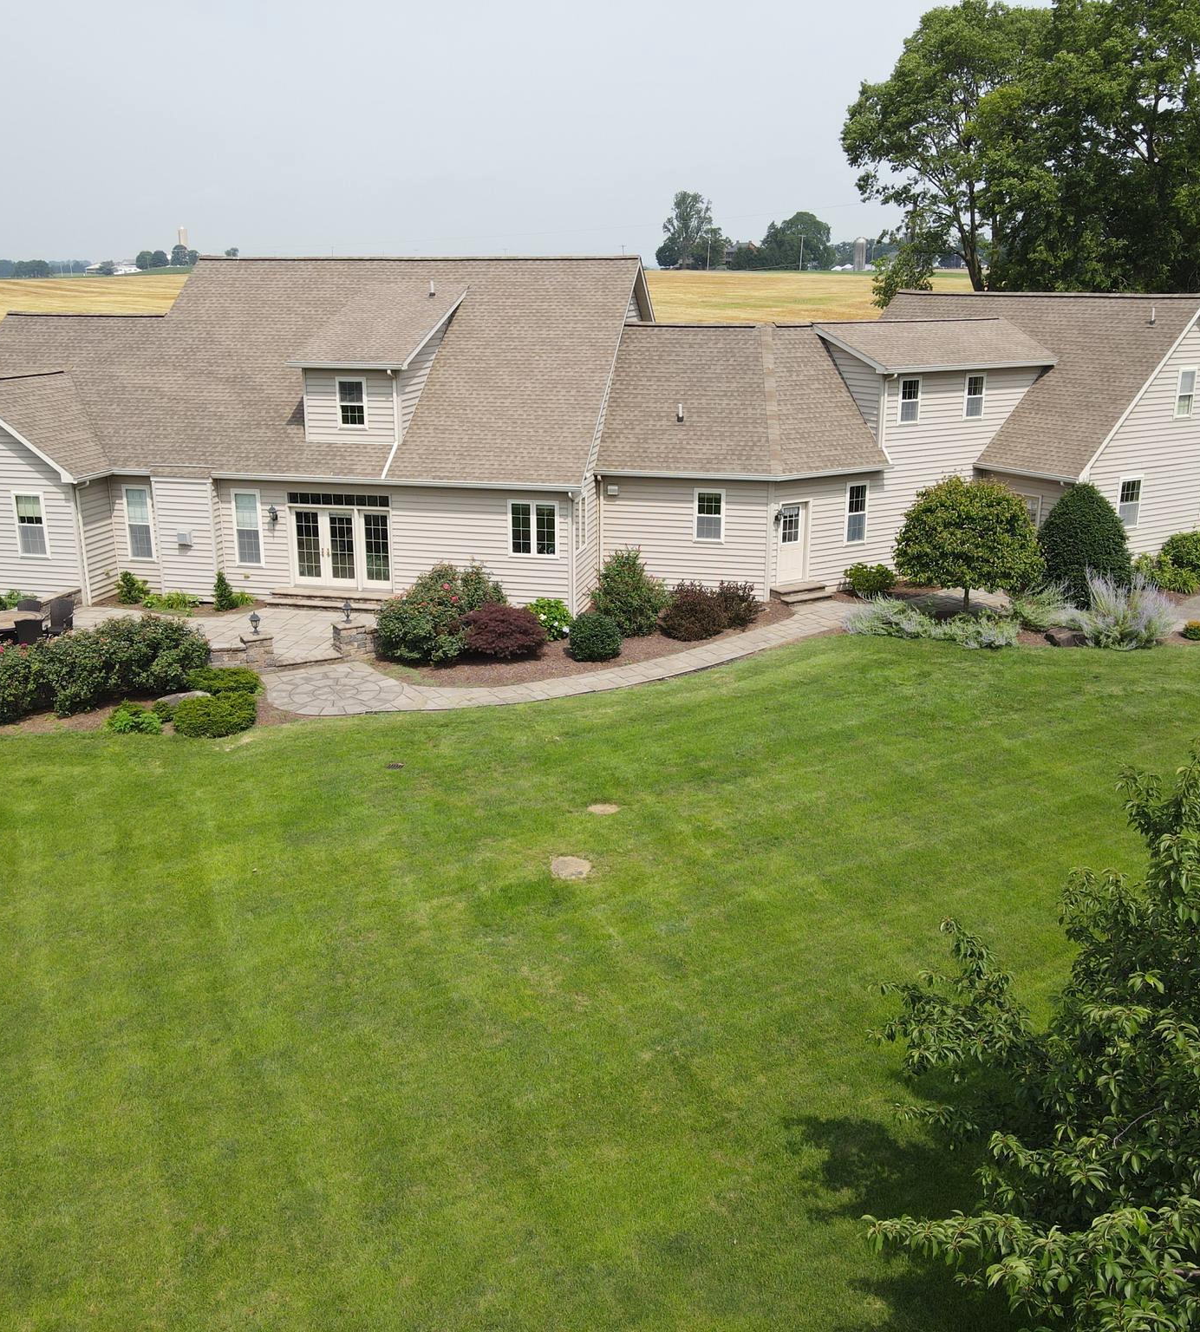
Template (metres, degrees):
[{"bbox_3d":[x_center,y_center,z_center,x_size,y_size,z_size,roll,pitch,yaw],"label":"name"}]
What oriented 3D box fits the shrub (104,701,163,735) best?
[{"bbox_3d":[-9.155,0.983,24.181,1.060,0.560,0.950,0,18,0],"label":"shrub"}]

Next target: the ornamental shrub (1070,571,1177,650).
[{"bbox_3d":[12.389,-1.322,29.203,2.369,1.799,2.014,0,17,0],"label":"ornamental shrub"}]

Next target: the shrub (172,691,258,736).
[{"bbox_3d":[-7.624,0.900,24.282,1.570,0.660,1.400,0,18,0],"label":"shrub"}]

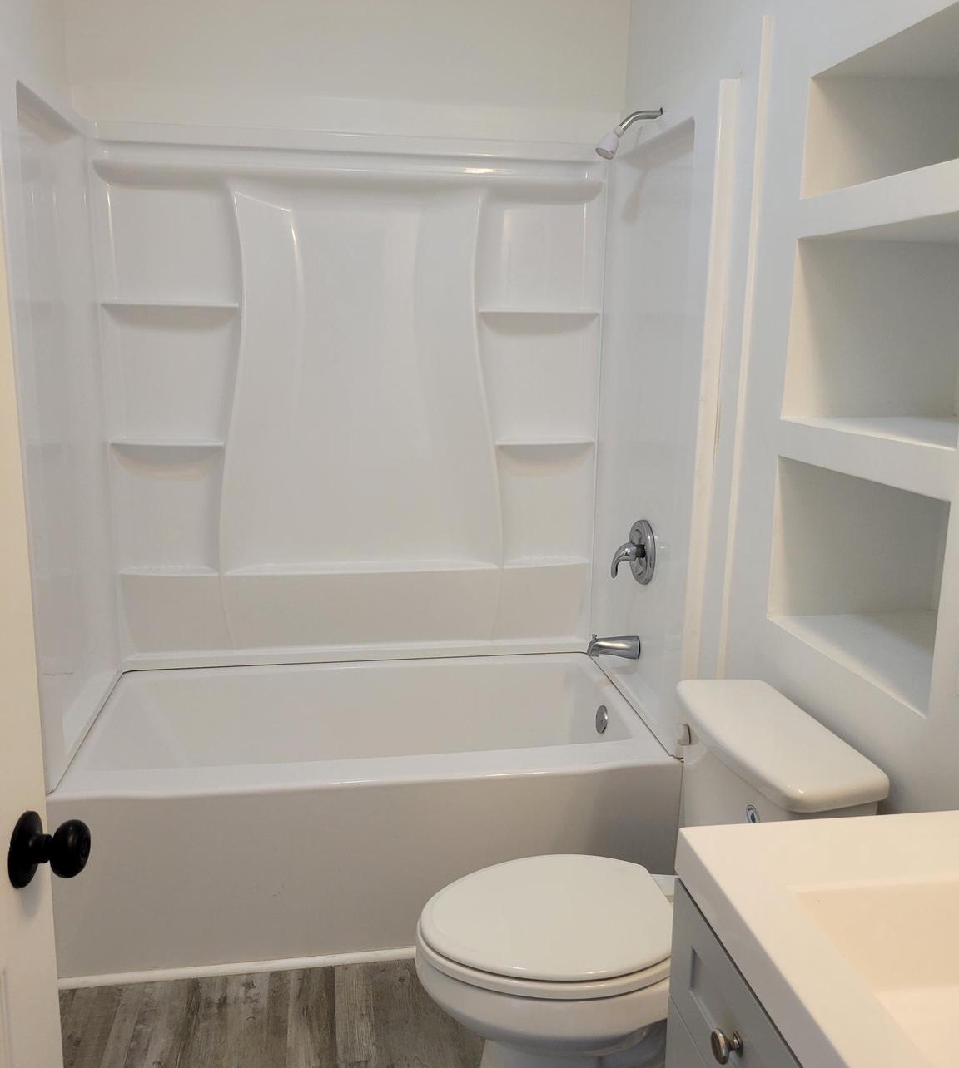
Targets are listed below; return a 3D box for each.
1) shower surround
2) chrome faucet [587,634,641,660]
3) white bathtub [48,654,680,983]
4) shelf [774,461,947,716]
[{"bbox_3d":[-0.340,-0.331,2.756,1.394,1.467,0.107,-1,12,-9],"label":"shower surround"},{"bbox_3d":[0.347,0.296,2.488,0.141,0.069,0.061,-1,12,-9],"label":"chrome faucet"},{"bbox_3d":[-0.291,0.684,2.555,1.443,0.456,0.814,-1,12,-9],"label":"white bathtub"},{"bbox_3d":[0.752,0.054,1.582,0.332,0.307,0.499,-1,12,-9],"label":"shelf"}]

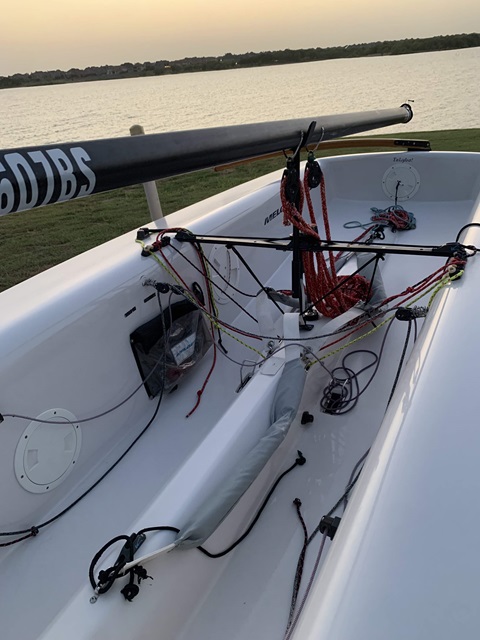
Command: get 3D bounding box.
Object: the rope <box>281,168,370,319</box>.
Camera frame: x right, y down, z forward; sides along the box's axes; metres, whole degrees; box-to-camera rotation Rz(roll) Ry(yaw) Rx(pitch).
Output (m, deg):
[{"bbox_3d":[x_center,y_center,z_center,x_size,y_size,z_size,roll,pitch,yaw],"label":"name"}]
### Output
[{"bbox_3d":[0.298,-0.257,1.621,0.237,0.505,0.299,9,31,24],"label":"rope"}]

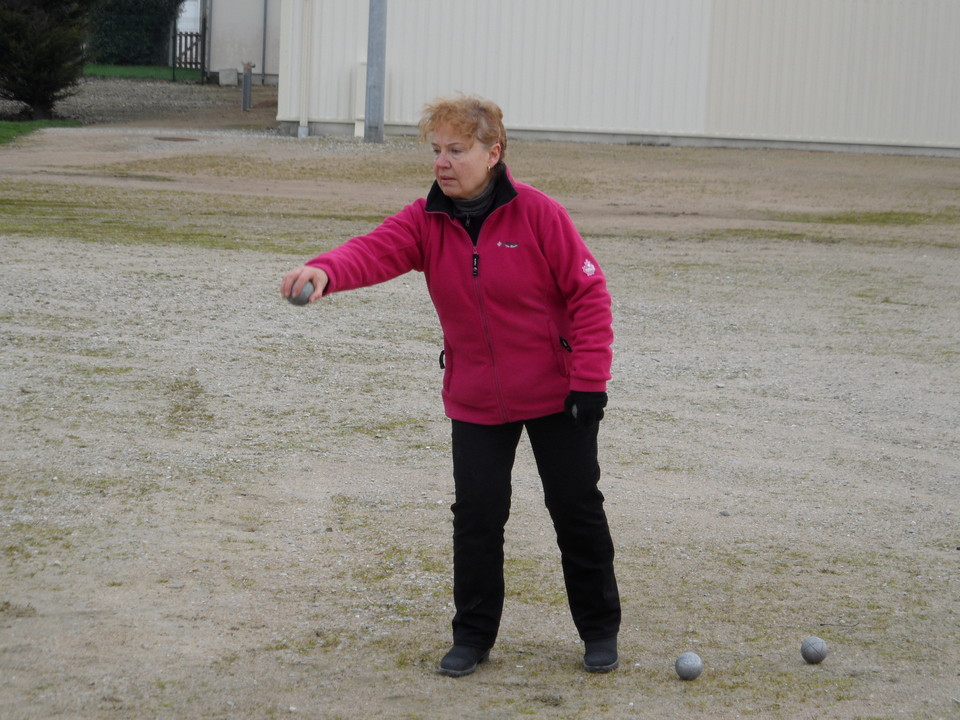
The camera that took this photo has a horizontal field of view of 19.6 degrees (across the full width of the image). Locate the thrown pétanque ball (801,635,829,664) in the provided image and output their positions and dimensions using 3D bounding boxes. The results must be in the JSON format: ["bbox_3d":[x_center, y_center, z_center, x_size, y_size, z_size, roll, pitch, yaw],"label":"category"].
[{"bbox_3d":[0.928,0.807,7.710,0.074,0.074,0.074,2,8,0],"label":"thrown pétanque ball"}]

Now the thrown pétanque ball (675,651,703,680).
[{"bbox_3d":[0.561,0.823,7.460,0.074,0.074,0.074,2,8,0],"label":"thrown pétanque ball"}]

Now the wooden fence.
[{"bbox_3d":[-7.253,-7.688,69.000,0.720,0.950,0.070,2,8,-2],"label":"wooden fence"}]

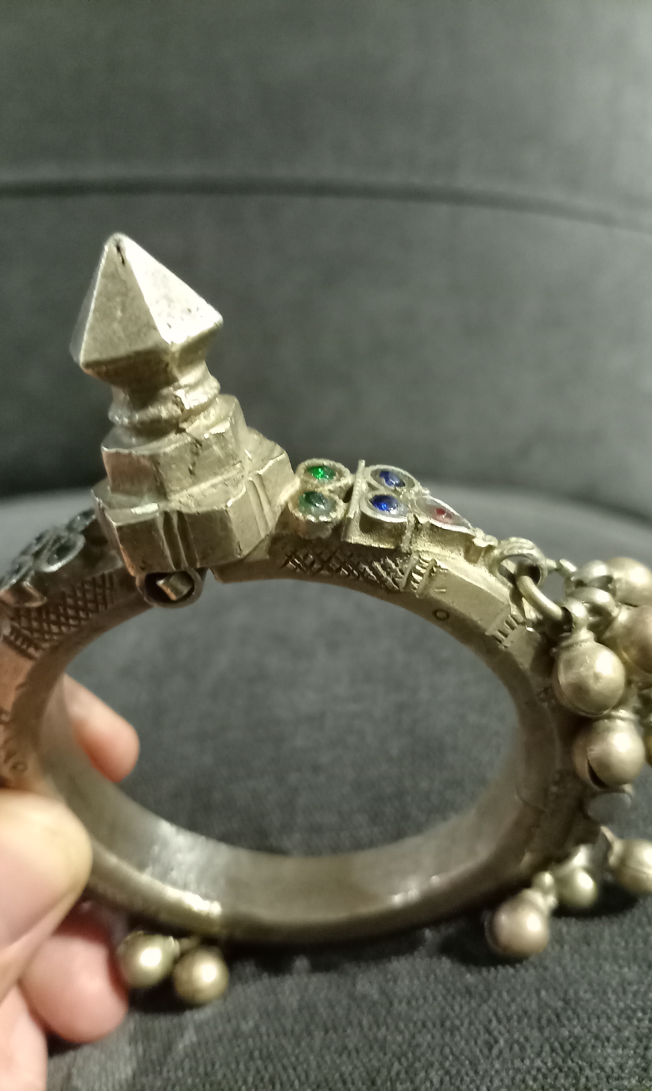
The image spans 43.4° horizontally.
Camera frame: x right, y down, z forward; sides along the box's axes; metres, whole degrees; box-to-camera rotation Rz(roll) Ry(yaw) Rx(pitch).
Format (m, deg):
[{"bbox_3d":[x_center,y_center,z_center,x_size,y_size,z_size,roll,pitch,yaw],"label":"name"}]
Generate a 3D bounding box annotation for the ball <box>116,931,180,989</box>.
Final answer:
[{"bbox_3d":[-0.033,0.076,0.150,0.010,0.010,0.010,0,28,0],"label":"ball"}]

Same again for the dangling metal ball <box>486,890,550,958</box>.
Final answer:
[{"bbox_3d":[0.027,0.054,0.116,0.009,0.009,0.009,0,24,0],"label":"dangling metal ball"}]

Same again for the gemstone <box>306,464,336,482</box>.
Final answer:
[{"bbox_3d":[-0.001,-0.008,0.089,0.003,0.002,0.003,8,33,0],"label":"gemstone"}]

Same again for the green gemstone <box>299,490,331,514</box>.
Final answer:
[{"bbox_3d":[-0.001,-0.005,0.085,0.004,0.002,0.004,7,33,0],"label":"green gemstone"}]

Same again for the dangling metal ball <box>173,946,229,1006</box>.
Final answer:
[{"bbox_3d":[-0.020,0.067,0.128,0.009,0.009,0.009,0,24,0],"label":"dangling metal ball"}]

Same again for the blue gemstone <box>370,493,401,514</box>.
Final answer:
[{"bbox_3d":[0.007,-0.005,0.094,0.004,0.002,0.003,13,35,-7],"label":"blue gemstone"}]

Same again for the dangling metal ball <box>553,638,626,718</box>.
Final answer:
[{"bbox_3d":[0.036,0.018,0.113,0.010,0.011,0.010,0,28,0],"label":"dangling metal ball"}]

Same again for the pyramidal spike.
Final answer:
[{"bbox_3d":[-0.019,-0.022,0.086,0.016,0.019,0.015,-11,33,0],"label":"pyramidal spike"}]

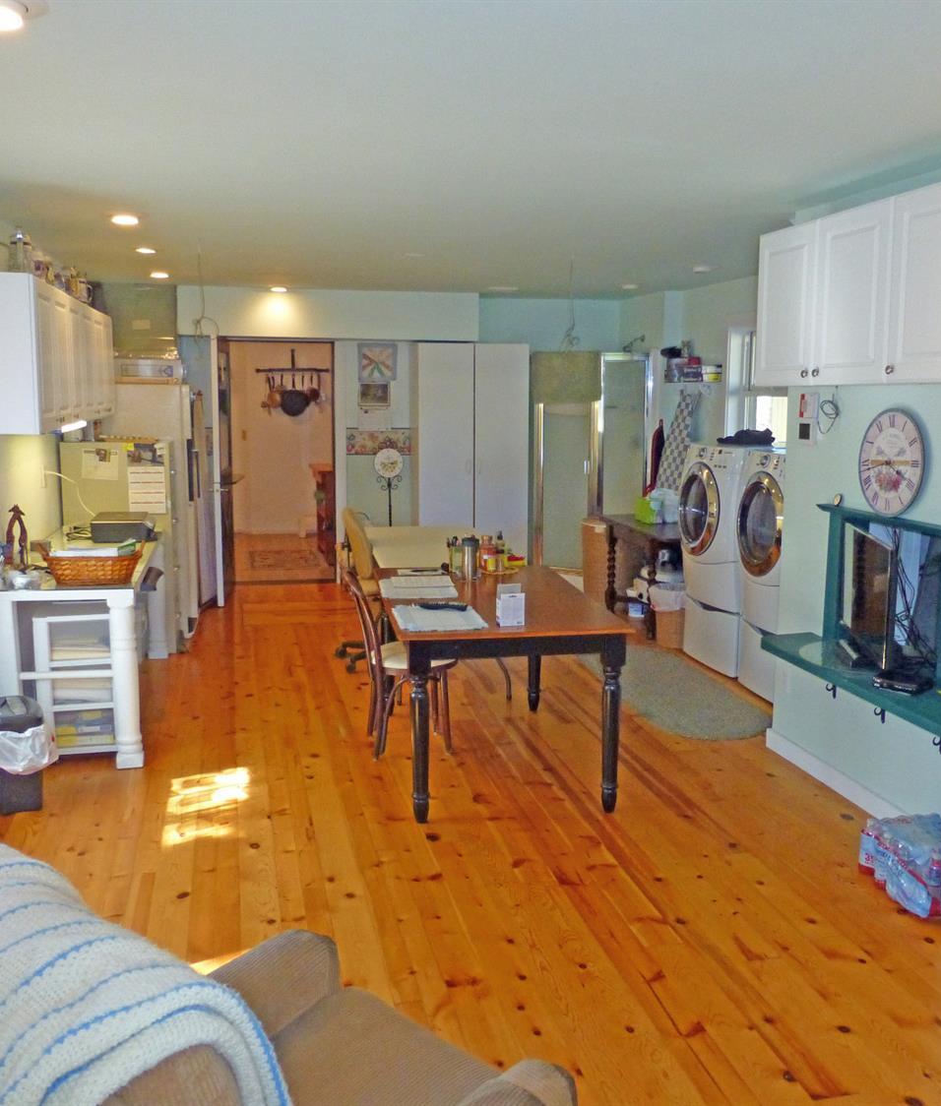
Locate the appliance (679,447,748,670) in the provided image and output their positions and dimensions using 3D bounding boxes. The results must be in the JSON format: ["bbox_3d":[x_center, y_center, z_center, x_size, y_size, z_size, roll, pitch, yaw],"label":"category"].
[{"bbox_3d":[1.766,0.021,6.218,0.730,1.320,0.690,-2,9,-13],"label":"appliance"}]

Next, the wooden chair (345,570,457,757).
[{"bbox_3d":[-0.322,0.484,4.671,0.504,0.837,0.436,-2,9,-13],"label":"wooden chair"}]

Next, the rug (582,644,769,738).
[{"bbox_3d":[1.090,0.733,5.832,0.727,0.015,1.970,-2,9,-13],"label":"rug"}]

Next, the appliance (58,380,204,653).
[{"bbox_3d":[-2.254,-0.307,7.016,0.760,1.663,0.800,-2,9,-13],"label":"appliance"}]

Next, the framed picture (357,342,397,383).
[{"bbox_3d":[-0.782,-1.600,8.618,0.341,0.320,0.020,-2,9,-13],"label":"framed picture"}]

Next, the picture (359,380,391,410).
[{"bbox_3d":[-0.801,-1.325,8.583,0.271,0.208,0.021,-2,9,-13],"label":"picture"}]

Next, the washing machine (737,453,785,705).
[{"bbox_3d":[1.971,0.129,5.545,0.791,1.311,0.686,-2,9,-13],"label":"washing machine"}]

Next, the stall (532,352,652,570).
[{"bbox_3d":[1.015,-0.760,9.101,0.896,1.962,0.904,-2,9,-13],"label":"stall"}]

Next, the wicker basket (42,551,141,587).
[{"bbox_3d":[-1.653,0.051,4.485,0.423,0.153,0.283,-2,9,-13],"label":"wicker basket"}]

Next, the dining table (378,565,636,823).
[{"bbox_3d":[0.069,0.554,4.580,0.877,0.737,1.530,-1,9,-9],"label":"dining table"}]

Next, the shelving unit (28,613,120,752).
[{"bbox_3d":[-1.761,0.573,4.695,0.382,0.636,0.320,-2,9,-13],"label":"shelving unit"}]

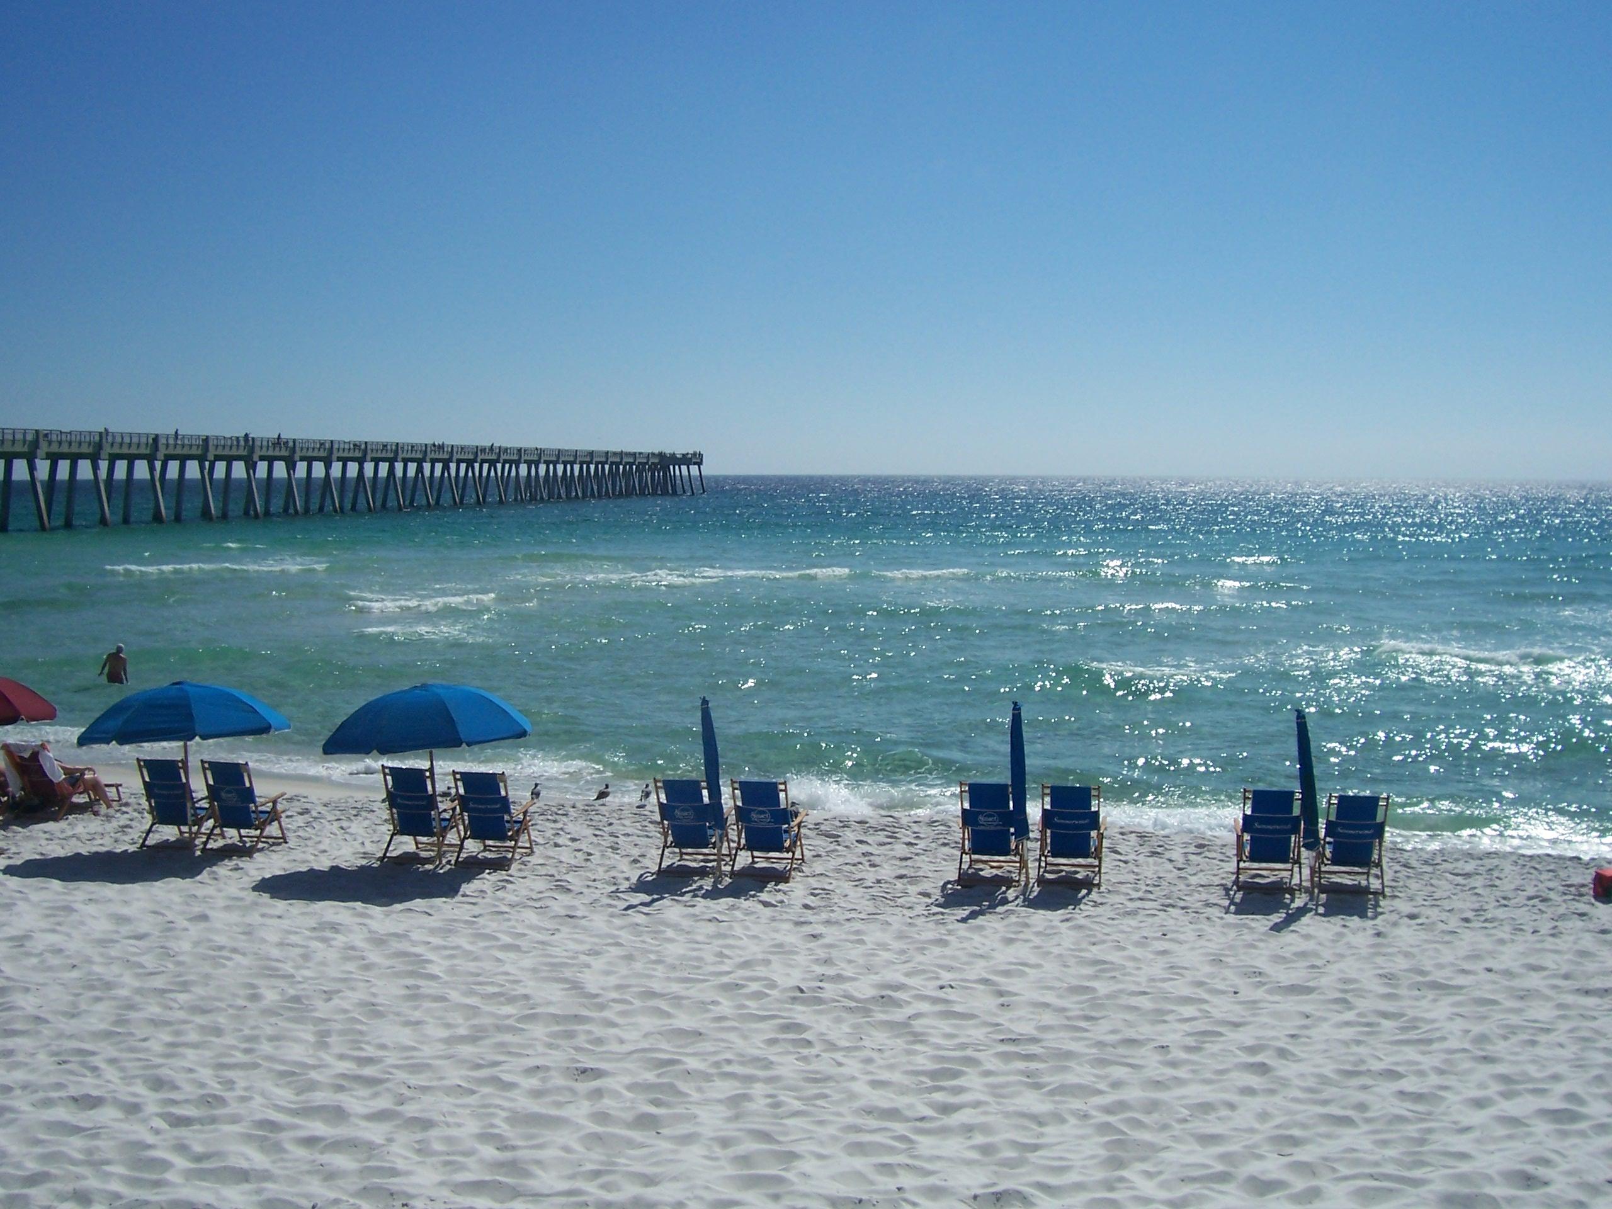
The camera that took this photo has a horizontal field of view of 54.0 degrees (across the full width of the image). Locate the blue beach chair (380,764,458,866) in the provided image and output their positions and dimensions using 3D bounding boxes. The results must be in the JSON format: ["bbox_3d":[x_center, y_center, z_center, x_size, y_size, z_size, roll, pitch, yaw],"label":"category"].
[{"bbox_3d":[-3.951,2.125,16.373,0.635,0.985,0.740,1,5,13],"label":"blue beach chair"}]

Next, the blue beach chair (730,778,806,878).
[{"bbox_3d":[-0.363,2.175,15.722,0.635,0.985,0.740,1,5,14],"label":"blue beach chair"}]

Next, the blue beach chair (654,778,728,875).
[{"bbox_3d":[-1.109,2.173,15.933,0.635,0.985,0.740,1,5,14],"label":"blue beach chair"}]

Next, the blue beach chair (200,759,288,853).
[{"bbox_3d":[-5.950,2.103,16.783,0.635,0.985,0.740,1,5,13],"label":"blue beach chair"}]

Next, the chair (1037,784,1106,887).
[{"bbox_3d":[2.594,2.199,15.410,0.635,0.985,0.740,1,5,13],"label":"chair"}]

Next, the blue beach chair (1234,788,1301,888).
[{"bbox_3d":[4.515,2.236,15.422,0.635,0.985,0.740,1,5,13],"label":"blue beach chair"}]

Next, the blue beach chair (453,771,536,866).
[{"bbox_3d":[-3.191,2.141,16.230,0.635,0.985,0.740,1,5,13],"label":"blue beach chair"}]

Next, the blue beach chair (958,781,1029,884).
[{"bbox_3d":[1.840,2.194,15.551,0.635,0.985,0.740,1,5,13],"label":"blue beach chair"}]

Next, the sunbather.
[{"bbox_3d":[-8.805,2.027,18.731,0.620,0.880,1.120,1,5,17],"label":"sunbather"}]

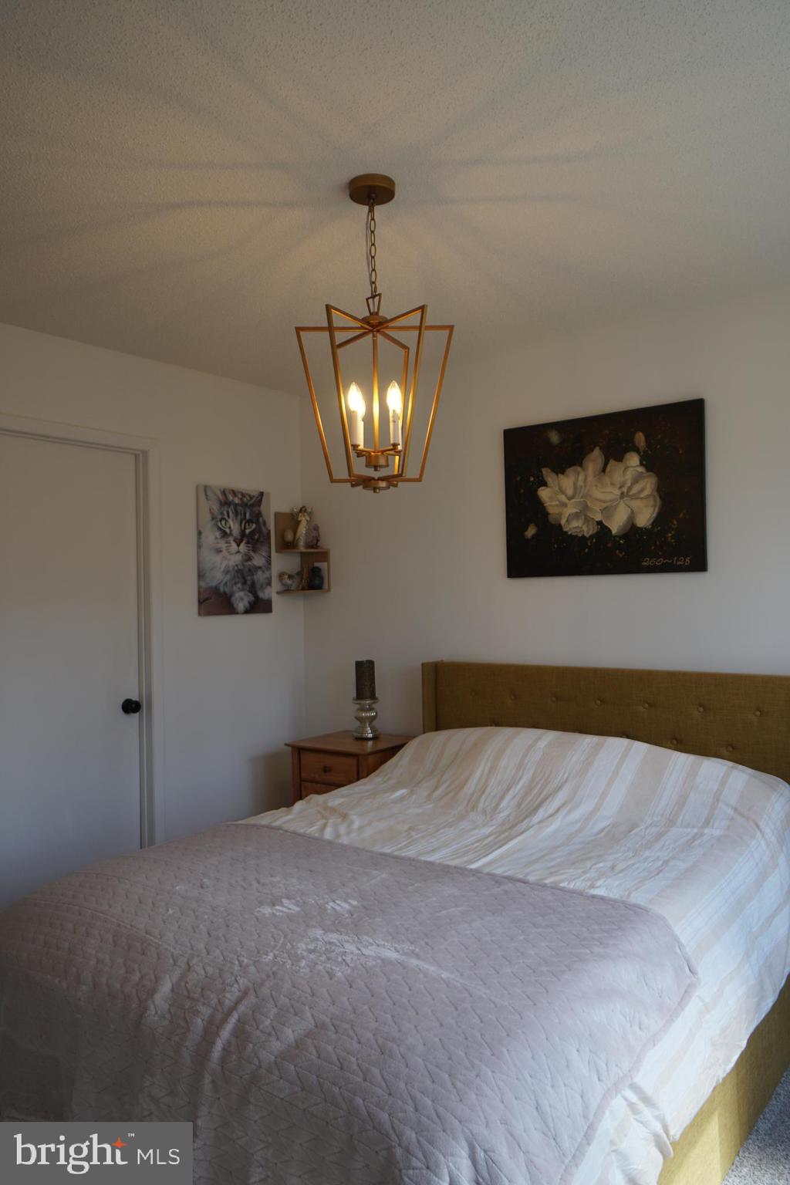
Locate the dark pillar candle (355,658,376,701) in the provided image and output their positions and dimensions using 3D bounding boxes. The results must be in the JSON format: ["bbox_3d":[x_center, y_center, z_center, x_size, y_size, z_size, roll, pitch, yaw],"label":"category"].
[{"bbox_3d":[-0.136,0.412,3.872,0.089,0.183,0.089,-1,0,0],"label":"dark pillar candle"}]

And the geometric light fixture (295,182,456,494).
[{"bbox_3d":[-0.052,-0.648,2.106,0.414,0.789,0.389,-1,0,0],"label":"geometric light fixture"}]

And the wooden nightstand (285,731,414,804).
[{"bbox_3d":[-0.164,1.045,3.737,0.474,0.728,0.437,-1,0,39],"label":"wooden nightstand"}]

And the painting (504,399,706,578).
[{"bbox_3d":[0.806,-0.384,3.258,0.834,0.631,0.030,-1,0,39],"label":"painting"}]

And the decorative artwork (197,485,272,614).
[{"bbox_3d":[-0.755,-0.195,3.938,0.025,0.603,0.444,-1,0,39],"label":"decorative artwork"}]

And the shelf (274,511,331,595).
[{"bbox_3d":[-0.473,-0.201,4.227,0.271,0.409,0.151,-1,0,-6],"label":"shelf"}]

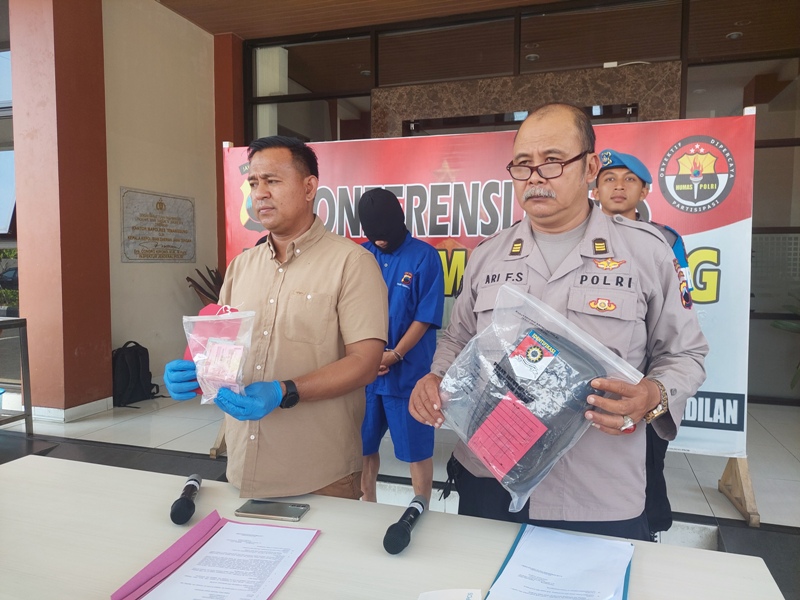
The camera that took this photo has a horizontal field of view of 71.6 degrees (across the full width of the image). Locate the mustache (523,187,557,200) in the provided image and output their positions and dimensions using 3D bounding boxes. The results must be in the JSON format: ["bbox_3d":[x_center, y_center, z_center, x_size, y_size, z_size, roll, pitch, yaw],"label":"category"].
[{"bbox_3d":[0.296,-0.225,1.170,0.075,0.030,0.028,3,5,38],"label":"mustache"}]

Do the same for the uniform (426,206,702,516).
[{"bbox_3d":[0.383,0.124,1.240,0.560,0.690,0.370,2,4,27],"label":"uniform"}]

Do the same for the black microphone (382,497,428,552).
[{"bbox_3d":[0.017,0.484,1.214,0.056,0.056,0.233,1,1,14],"label":"black microphone"}]

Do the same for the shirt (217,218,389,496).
[{"bbox_3d":[-0.255,0.140,1.480,0.470,0.715,0.300,2,4,26],"label":"shirt"}]

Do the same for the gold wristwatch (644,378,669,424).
[{"bbox_3d":[0.495,0.194,1.070,0.068,0.065,0.038,-32,0,36],"label":"gold wristwatch"}]

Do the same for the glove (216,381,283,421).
[{"bbox_3d":[-0.334,0.223,1.230,0.155,0.090,0.090,-8,7,-33],"label":"glove"}]

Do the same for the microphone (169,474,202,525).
[{"bbox_3d":[-0.507,0.474,1.335,0.056,0.056,0.238,0,1,-12],"label":"microphone"}]

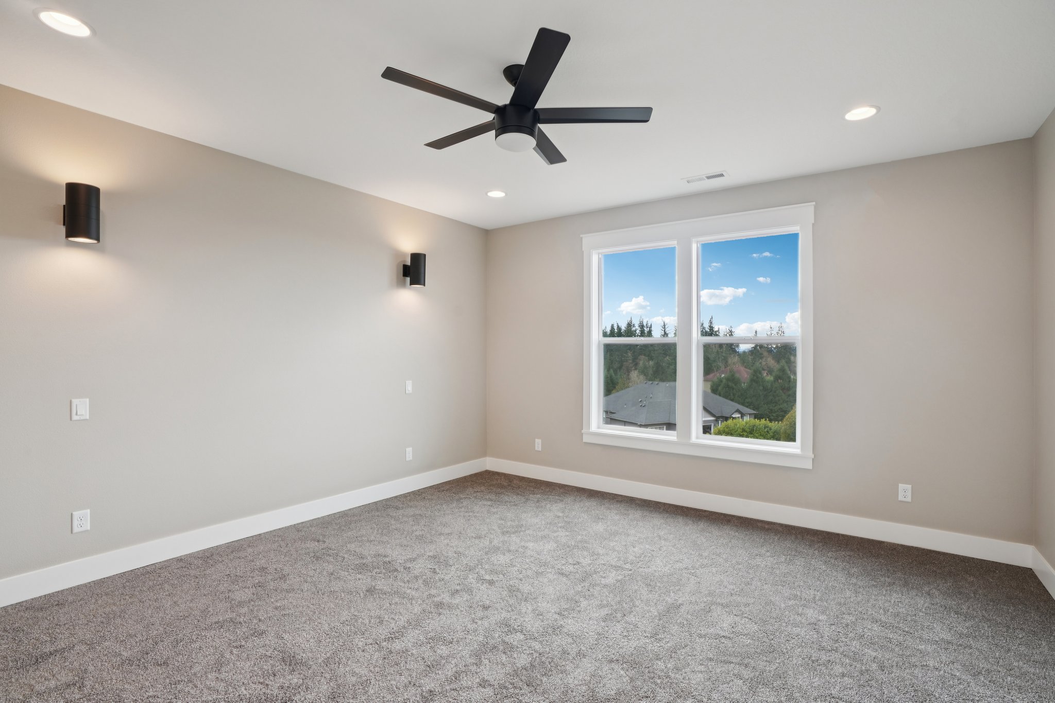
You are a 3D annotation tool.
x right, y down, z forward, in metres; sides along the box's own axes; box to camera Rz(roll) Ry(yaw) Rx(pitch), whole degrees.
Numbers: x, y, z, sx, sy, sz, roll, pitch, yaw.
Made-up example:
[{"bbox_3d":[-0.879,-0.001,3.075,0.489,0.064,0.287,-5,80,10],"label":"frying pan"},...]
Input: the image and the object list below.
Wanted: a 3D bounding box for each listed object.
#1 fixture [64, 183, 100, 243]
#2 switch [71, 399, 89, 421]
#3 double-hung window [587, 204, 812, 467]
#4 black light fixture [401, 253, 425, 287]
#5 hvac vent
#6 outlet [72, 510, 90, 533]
[{"bbox_3d":[-2.496,-0.766,2.626,0.214,0.304,0.136,0,0,39],"label":"fixture"},{"bbox_3d":[-2.571,0.335,2.696,0.012,0.117,0.071,0,0,39],"label":"switch"},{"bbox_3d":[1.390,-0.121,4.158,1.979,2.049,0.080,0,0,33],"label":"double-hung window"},{"bbox_3d":[-1.056,-0.762,4.422,0.214,0.304,0.136,0,0,39],"label":"black light fixture"},{"bbox_3d":[1.411,-1.369,3.715,0.335,0.014,0.145,0,0,33],"label":"hvac vent"},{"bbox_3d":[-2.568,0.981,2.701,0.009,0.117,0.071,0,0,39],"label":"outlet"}]

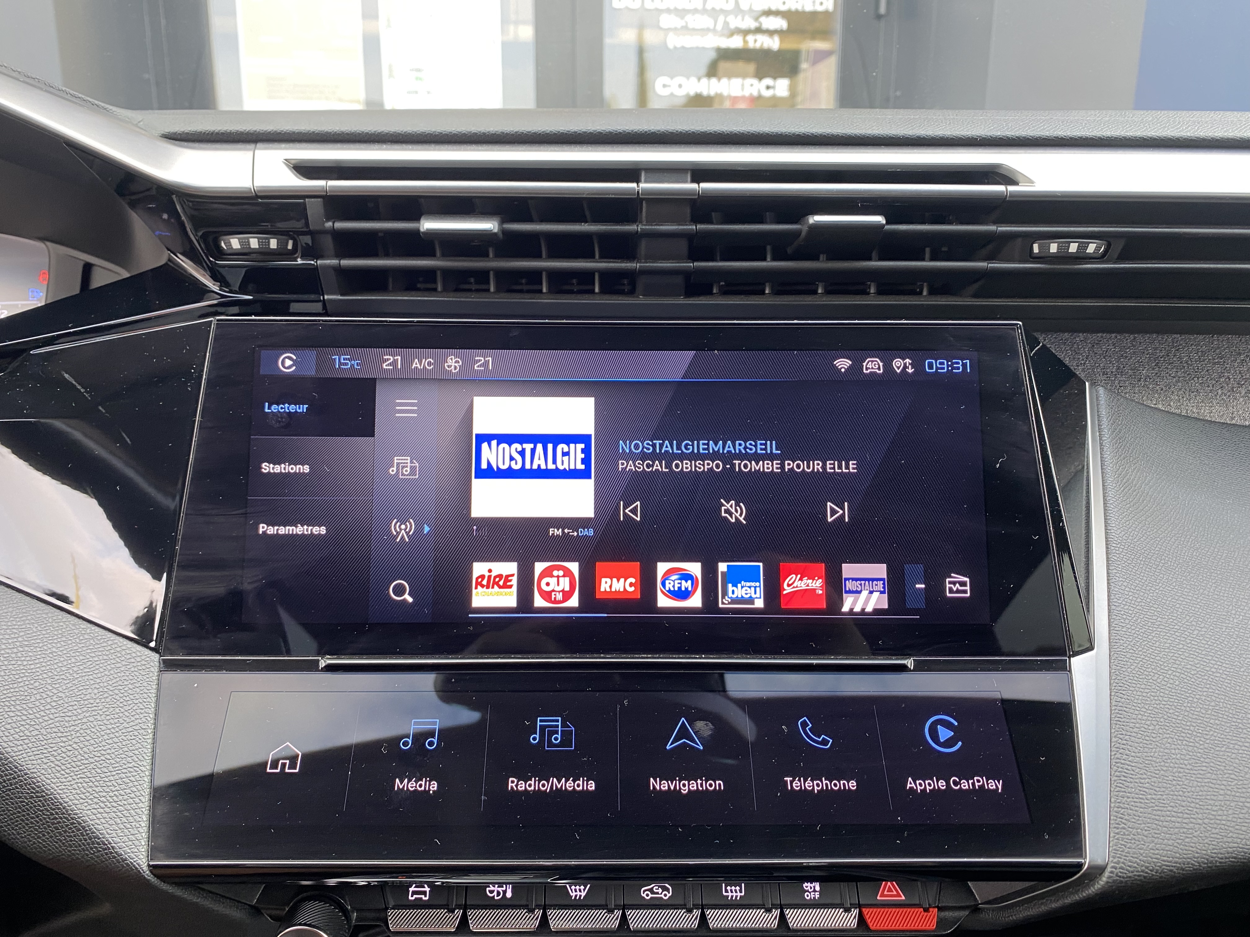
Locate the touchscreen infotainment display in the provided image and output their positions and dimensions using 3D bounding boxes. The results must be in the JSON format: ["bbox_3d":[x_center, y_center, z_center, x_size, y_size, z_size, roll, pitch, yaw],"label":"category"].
[{"bbox_3d":[-0.002,0.007,0.315,0.289,0.110,0.020,0,-7,-1],"label":"touchscreen infotainment display"}]

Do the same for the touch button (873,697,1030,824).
[{"bbox_3d":[0.098,0.088,0.284,0.040,0.038,0.005,0,-32,-1],"label":"touch button"}]

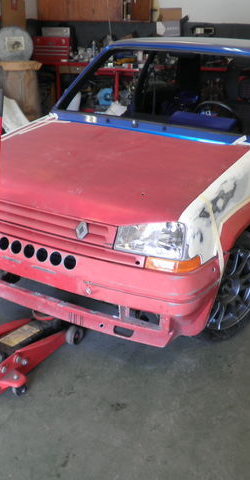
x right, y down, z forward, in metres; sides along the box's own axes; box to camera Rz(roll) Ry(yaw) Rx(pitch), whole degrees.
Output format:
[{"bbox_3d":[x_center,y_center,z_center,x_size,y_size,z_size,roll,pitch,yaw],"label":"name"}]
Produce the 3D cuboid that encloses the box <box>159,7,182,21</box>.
[{"bbox_3d":[0.672,-3.338,7.100,0.320,0.200,0.250,-1,24,-5],"label":"box"}]

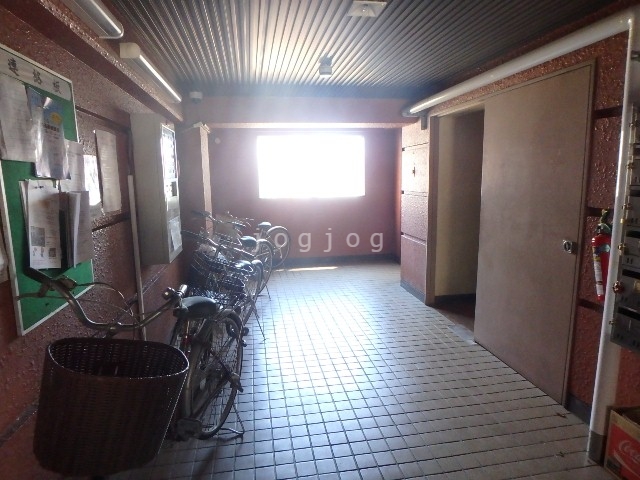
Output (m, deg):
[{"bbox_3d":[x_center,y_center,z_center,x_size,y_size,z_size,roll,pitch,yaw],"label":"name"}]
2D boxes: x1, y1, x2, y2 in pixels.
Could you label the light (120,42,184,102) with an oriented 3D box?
[{"bbox_3d":[-1.099,-1.089,2.643,0.100,0.085,1.240,-2,9,-10],"label":"light"}]

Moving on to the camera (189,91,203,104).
[{"bbox_3d":[-1.228,-1.406,3.845,0.125,0.110,0.125,-2,9,-10],"label":"camera"}]

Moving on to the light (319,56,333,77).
[{"bbox_3d":[0.041,-1.294,2.914,0.105,0.120,0.105,-2,9,-10],"label":"light"}]

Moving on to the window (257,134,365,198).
[{"bbox_3d":[-0.115,-1.114,5.927,1.650,0.920,0.100,-2,9,-10],"label":"window"}]

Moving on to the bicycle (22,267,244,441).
[{"bbox_3d":[-0.618,0.620,1.595,0.580,1.080,1.750,0,9,8],"label":"bicycle"}]

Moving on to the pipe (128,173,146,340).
[{"bbox_3d":[-1.184,0.300,2.554,0.040,1.430,0.040,-2,9,-10],"label":"pipe"}]

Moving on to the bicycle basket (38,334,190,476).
[{"bbox_3d":[-0.589,0.461,1.127,0.365,0.275,0.300,6,6,1],"label":"bicycle basket"}]

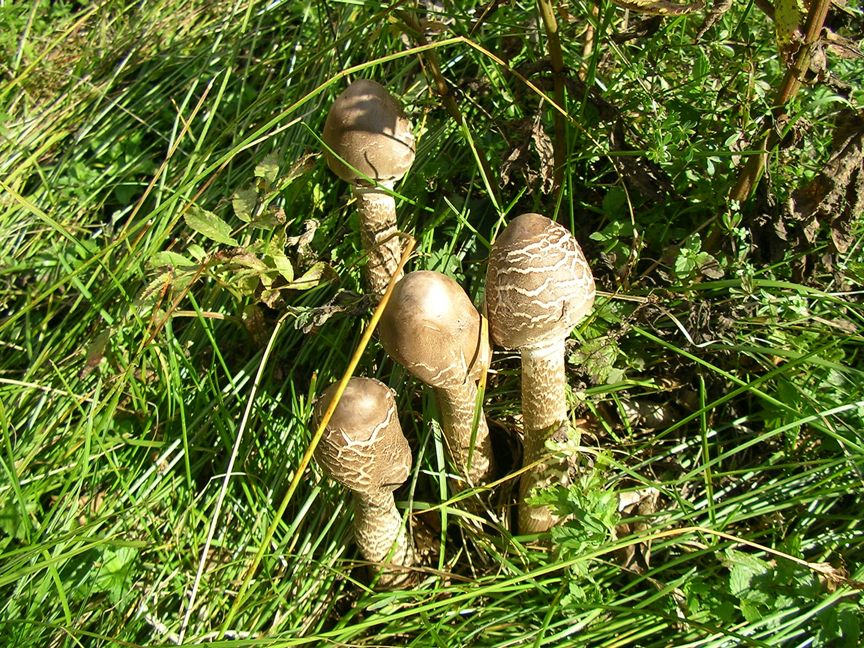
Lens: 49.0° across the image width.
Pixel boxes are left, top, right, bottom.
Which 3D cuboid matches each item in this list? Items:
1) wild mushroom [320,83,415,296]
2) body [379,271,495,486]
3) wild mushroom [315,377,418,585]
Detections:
[{"bbox_3d":[-0.033,-0.071,0.577,0.053,0.163,0.053,-4,44,0],"label":"wild mushroom"},{"bbox_3d":[0.012,0.036,0.507,0.055,0.152,0.055,-10,43,6],"label":"body"},{"bbox_3d":[-0.028,0.086,0.467,0.048,0.148,0.048,-5,44,1],"label":"wild mushroom"}]

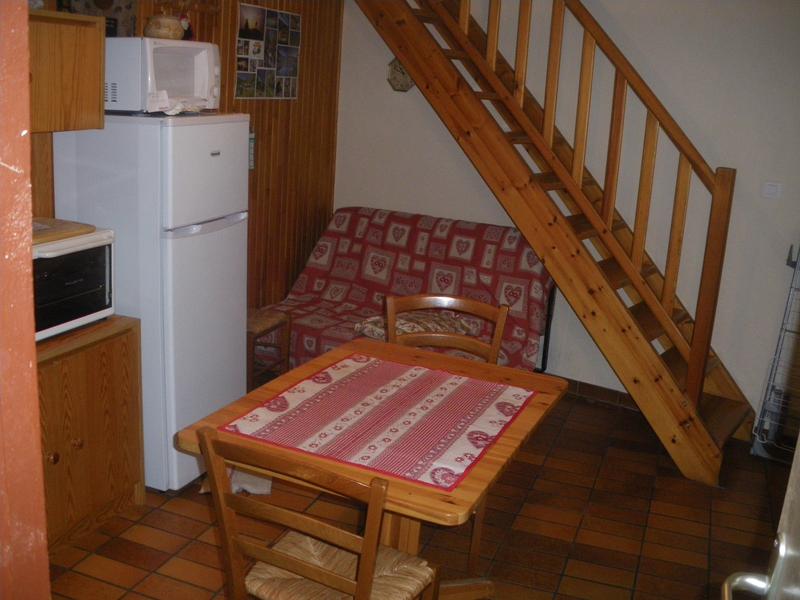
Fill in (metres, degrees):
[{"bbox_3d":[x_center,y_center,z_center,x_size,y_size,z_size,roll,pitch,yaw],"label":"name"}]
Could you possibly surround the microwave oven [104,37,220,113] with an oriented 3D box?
[{"bbox_3d":[-0.961,-0.854,3.178,0.360,0.270,0.475,9,14,19],"label":"microwave oven"}]

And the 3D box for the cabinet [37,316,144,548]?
[{"bbox_3d":[-1.294,0.446,2.768,0.540,0.730,0.810,9,14,19],"label":"cabinet"}]

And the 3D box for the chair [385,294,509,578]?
[{"bbox_3d":[0.098,0.478,2.751,0.450,0.880,0.490,6,14,8],"label":"chair"}]

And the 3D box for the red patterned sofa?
[{"bbox_3d":[0.025,0.072,4.325,1.380,0.920,0.905,9,14,19],"label":"red patterned sofa"}]

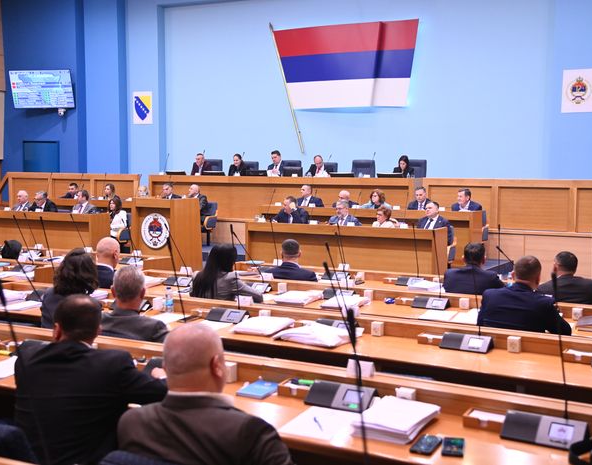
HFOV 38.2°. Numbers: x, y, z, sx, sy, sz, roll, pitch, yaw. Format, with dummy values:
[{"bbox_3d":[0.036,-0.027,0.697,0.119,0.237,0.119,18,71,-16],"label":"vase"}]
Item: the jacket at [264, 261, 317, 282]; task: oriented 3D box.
[{"bbox_3d":[-0.040,0.571,7.664,0.500,0.630,0.360,1,5,14],"label":"jacket"}]

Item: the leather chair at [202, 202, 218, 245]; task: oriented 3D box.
[{"bbox_3d":[-1.878,-0.158,16.373,0.600,0.820,0.600,3,6,30],"label":"leather chair"}]

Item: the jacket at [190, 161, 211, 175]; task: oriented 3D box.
[{"bbox_3d":[-2.034,-1.206,18.330,0.490,0.610,0.350,3,6,31],"label":"jacket"}]

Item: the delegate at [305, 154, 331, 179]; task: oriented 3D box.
[{"bbox_3d":[0.421,-0.882,16.775,0.520,1.263,0.720,2,5,23],"label":"delegate"}]

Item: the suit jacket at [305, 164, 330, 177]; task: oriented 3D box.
[{"bbox_3d":[0.433,-1.030,16.837,0.490,0.610,0.350,2,5,23],"label":"suit jacket"}]

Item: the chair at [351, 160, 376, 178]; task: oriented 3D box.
[{"bbox_3d":[1.294,-0.791,16.378,0.600,1.190,0.650,2,5,25],"label":"chair"}]

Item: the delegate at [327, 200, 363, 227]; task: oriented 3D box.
[{"bbox_3d":[0.711,0.130,13.099,0.530,1.226,0.720,3,6,31],"label":"delegate"}]

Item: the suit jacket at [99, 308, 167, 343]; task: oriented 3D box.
[{"bbox_3d":[-0.972,0.737,4.989,0.480,0.600,0.320,1,5,14],"label":"suit jacket"}]

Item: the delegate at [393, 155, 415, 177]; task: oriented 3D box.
[{"bbox_3d":[1.950,-0.778,15.646,0.460,1.280,0.720,2,5,24],"label":"delegate"}]

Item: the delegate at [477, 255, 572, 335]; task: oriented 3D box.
[{"bbox_3d":[1.433,0.759,5.289,0.530,1.250,0.720,2,5,25],"label":"delegate"}]

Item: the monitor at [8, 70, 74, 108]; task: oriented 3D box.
[{"bbox_3d":[-6.317,-3.575,21.341,1.660,0.945,0.070,1,20,12],"label":"monitor"}]

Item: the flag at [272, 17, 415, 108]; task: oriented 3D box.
[{"bbox_3d":[0.995,-3.557,18.404,3.541,1.789,0.150,3,6,31],"label":"flag"}]

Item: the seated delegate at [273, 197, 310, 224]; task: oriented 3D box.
[{"bbox_3d":[-0.102,0.067,13.591,0.550,1.269,0.720,3,6,31],"label":"seated delegate"}]

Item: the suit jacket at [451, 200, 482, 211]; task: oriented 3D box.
[{"bbox_3d":[2.710,-0.213,13.502,0.520,0.600,0.350,3,6,31],"label":"suit jacket"}]

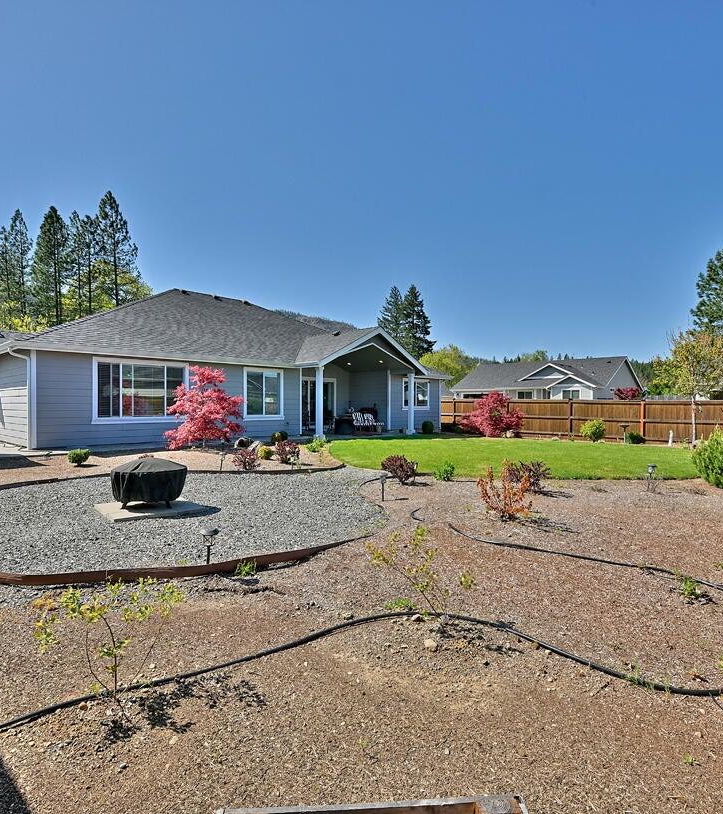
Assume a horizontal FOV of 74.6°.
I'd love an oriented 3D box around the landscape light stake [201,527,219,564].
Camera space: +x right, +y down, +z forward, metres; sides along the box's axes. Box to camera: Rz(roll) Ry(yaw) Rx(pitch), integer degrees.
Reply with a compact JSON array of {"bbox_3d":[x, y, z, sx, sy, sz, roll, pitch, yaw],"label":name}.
[{"bbox_3d":[-1.117,1.042,3.500,0.125,0.300,0.125,0,0,0],"label":"landscape light stake"}]

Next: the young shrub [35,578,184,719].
[{"bbox_3d":[-1.035,0.957,1.950,0.580,0.497,0.500,0,0,0],"label":"young shrub"}]

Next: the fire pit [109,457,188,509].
[{"bbox_3d":[-2.548,0.893,5.720,0.850,0.546,0.850,0,0,0],"label":"fire pit"}]

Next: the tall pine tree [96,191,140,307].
[{"bbox_3d":[-31.087,-13.077,60.000,5.200,28.569,5.200,0,0,0],"label":"tall pine tree"}]

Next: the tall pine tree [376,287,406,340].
[{"bbox_3d":[4.962,-9.094,76.000,4.800,20.400,4.800,0,0,4],"label":"tall pine tree"}]

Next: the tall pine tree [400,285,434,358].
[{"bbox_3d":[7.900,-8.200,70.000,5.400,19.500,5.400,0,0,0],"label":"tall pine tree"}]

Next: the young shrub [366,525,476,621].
[{"bbox_3d":[0.363,1.001,2.920,0.620,0.540,0.550,0,0,7],"label":"young shrub"}]

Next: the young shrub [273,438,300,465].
[{"bbox_3d":[-1.527,0.936,9.800,0.530,0.500,0.500,0,0,-9],"label":"young shrub"}]

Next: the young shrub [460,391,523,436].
[{"bbox_3d":[5.100,0.310,18.700,2.400,1.850,2.300,0,0,0],"label":"young shrub"}]

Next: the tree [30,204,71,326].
[{"bbox_3d":[-32.751,-10.025,50.000,4.400,22.000,4.400,0,0,-33],"label":"tree"}]

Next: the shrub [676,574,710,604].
[{"bbox_3d":[2.110,1.150,3.030,0.170,0.160,0.170,0,0,0],"label":"shrub"}]

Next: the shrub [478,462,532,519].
[{"bbox_3d":[1.638,0.949,5.400,0.620,0.614,0.560,0,0,0],"label":"shrub"}]

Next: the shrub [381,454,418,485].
[{"bbox_3d":[0.632,1.044,7.900,0.600,0.474,0.560,0,0,0],"label":"shrub"}]

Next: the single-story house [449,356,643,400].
[{"bbox_3d":[19.102,-1.755,48.500,14.200,5.700,13.300,0,0,43],"label":"single-story house"}]

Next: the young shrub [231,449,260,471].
[{"bbox_3d":[-2.174,0.982,8.900,0.520,0.420,0.500,0,0,-14],"label":"young shrub"}]

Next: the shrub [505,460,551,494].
[{"bbox_3d":[2.420,1.020,6.900,0.620,0.430,0.600,0,0,0],"label":"shrub"}]

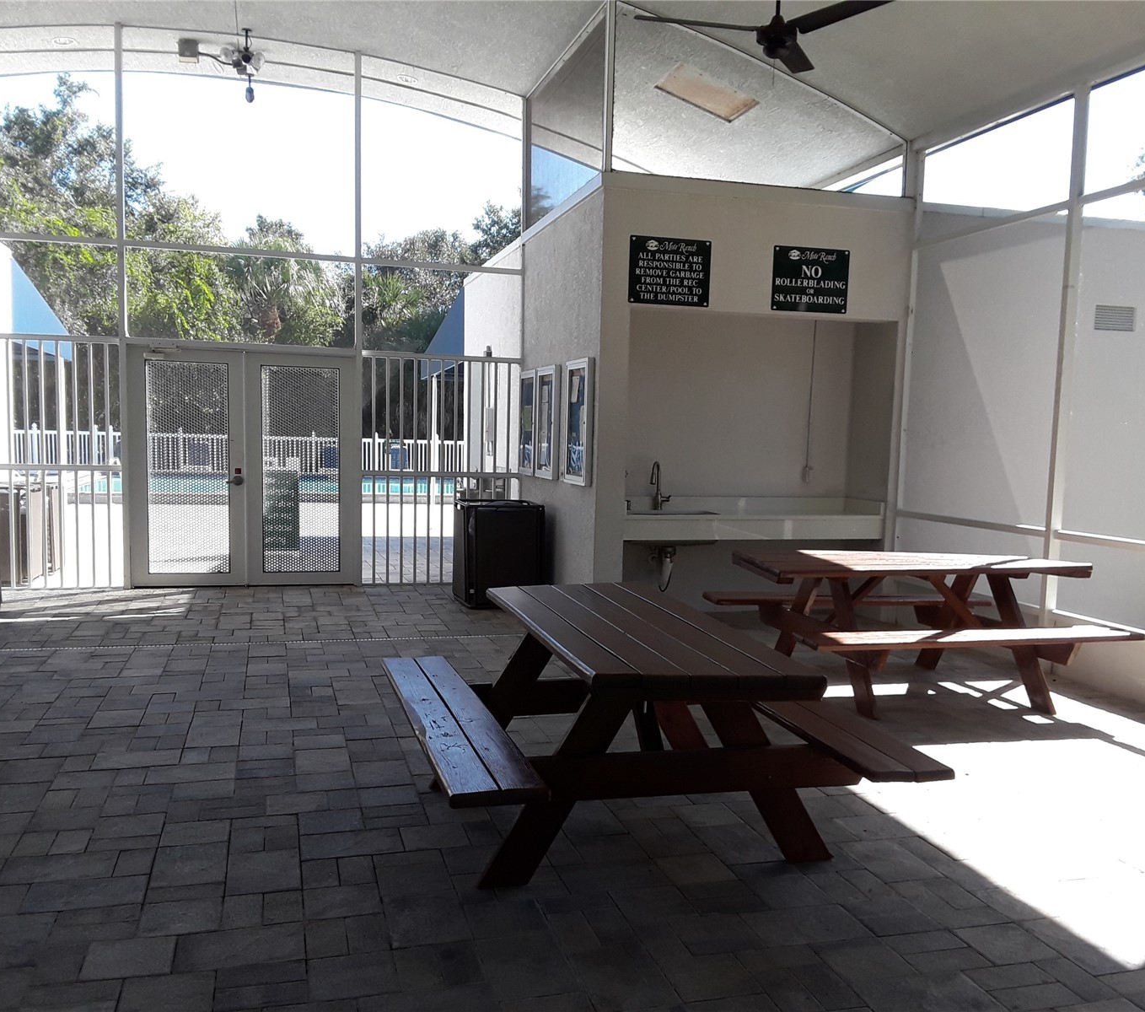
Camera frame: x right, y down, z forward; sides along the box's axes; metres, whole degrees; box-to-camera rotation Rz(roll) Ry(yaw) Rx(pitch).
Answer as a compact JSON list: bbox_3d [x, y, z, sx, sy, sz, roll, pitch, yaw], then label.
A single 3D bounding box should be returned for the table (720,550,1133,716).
[{"bbox_3d":[1.907,0.680,6.263,1.860,0.745,1.570,0,4,-14],"label":"table"}]

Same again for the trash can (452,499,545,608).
[{"bbox_3d":[-0.626,0.380,9.031,0.660,0.820,0.730,0,4,-15],"label":"trash can"}]

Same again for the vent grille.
[{"bbox_3d":[4.401,-1.515,8.826,0.395,0.200,0.020,0,4,-15],"label":"vent grille"}]

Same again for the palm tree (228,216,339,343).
[{"bbox_3d":[-9.412,-5.338,35.471,3.900,7.933,3.900,0,4,-15],"label":"palm tree"}]

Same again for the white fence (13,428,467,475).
[{"bbox_3d":[-8.782,-1.548,29.920,11.925,1.220,0.120,0,4,-15],"label":"white fence"}]

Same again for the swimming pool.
[{"bbox_3d":[-5.428,-0.320,21.987,7.700,0.350,6.300,0,4,-15],"label":"swimming pool"}]

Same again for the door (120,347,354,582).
[{"bbox_3d":[-2.854,-0.329,9.553,1.960,2.058,0.090,0,4,-15],"label":"door"}]

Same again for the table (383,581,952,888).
[{"bbox_3d":[0.186,0.800,4.042,1.560,0.750,1.820,0,4,-15],"label":"table"}]

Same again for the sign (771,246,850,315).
[{"bbox_3d":[1.778,-1.676,8.111,0.615,0.470,0.015,0,4,-15],"label":"sign"}]

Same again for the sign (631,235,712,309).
[{"bbox_3d":[0.709,-1.678,7.824,0.615,0.470,0.015,0,4,-15],"label":"sign"}]

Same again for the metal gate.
[{"bbox_3d":[-1.186,-0.326,10.000,1.470,2.050,0.060,0,4,-15],"label":"metal gate"}]

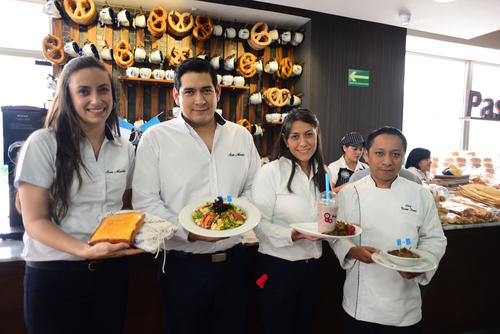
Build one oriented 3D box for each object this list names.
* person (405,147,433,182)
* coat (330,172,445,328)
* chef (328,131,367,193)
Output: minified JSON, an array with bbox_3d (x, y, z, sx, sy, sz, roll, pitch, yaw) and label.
[{"bbox_3d":[1.600,0.570,3.240,0.380,1.500,0.430,2,4,28],"label":"person"},{"bbox_3d":[0.590,0.360,1.450,0.530,0.670,0.360,2,3,18],"label":"coat"},{"bbox_3d":[0.850,0.515,2.830,0.480,1.620,0.380,0,3,-7],"label":"chef"}]

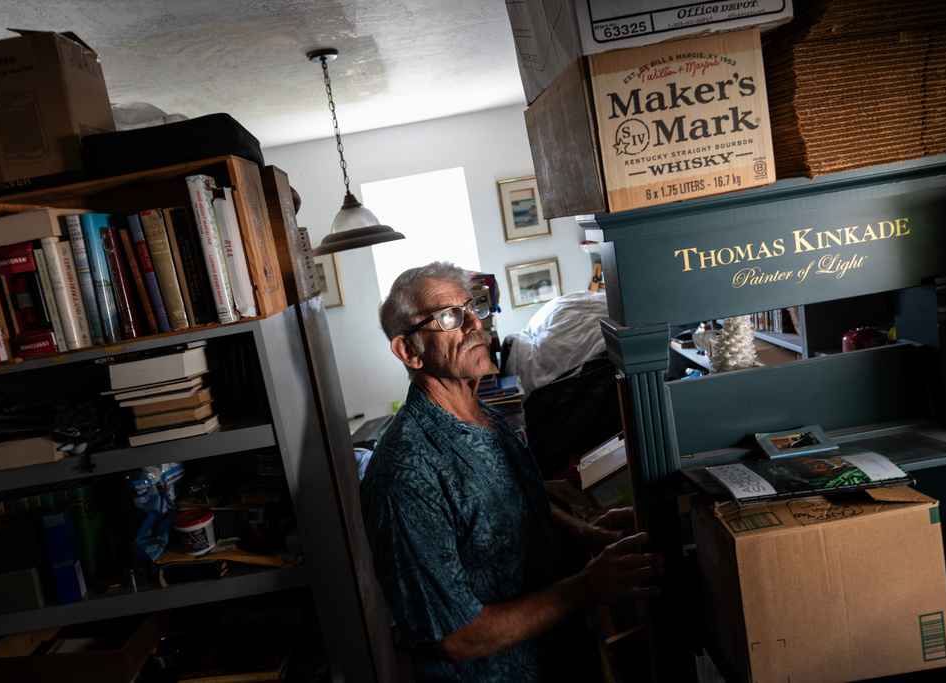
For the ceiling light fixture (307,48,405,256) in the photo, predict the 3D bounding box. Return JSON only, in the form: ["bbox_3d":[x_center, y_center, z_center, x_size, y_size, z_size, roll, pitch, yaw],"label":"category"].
[{"bbox_3d":[-0.477,-0.691,2.477,0.346,0.700,0.346,-10,8,0],"label":"ceiling light fixture"}]

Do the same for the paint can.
[{"bbox_3d":[-0.602,0.417,1.484,0.084,0.074,0.084,-10,8,0],"label":"paint can"}]

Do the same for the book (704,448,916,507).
[{"bbox_3d":[0.554,0.231,1.149,0.258,0.018,0.185,-9,4,8],"label":"book"}]

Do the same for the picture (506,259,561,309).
[{"bbox_3d":[0.383,-0.355,4.213,0.320,0.258,0.022,-10,8,0],"label":"picture"}]

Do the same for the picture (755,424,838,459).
[{"bbox_3d":[0.598,0.189,1.264,0.120,0.010,0.107,-9,13,4],"label":"picture"}]

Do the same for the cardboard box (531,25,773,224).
[{"bbox_3d":[0.388,-0.472,1.608,0.370,0.300,0.473,-11,8,-8],"label":"cardboard box"}]

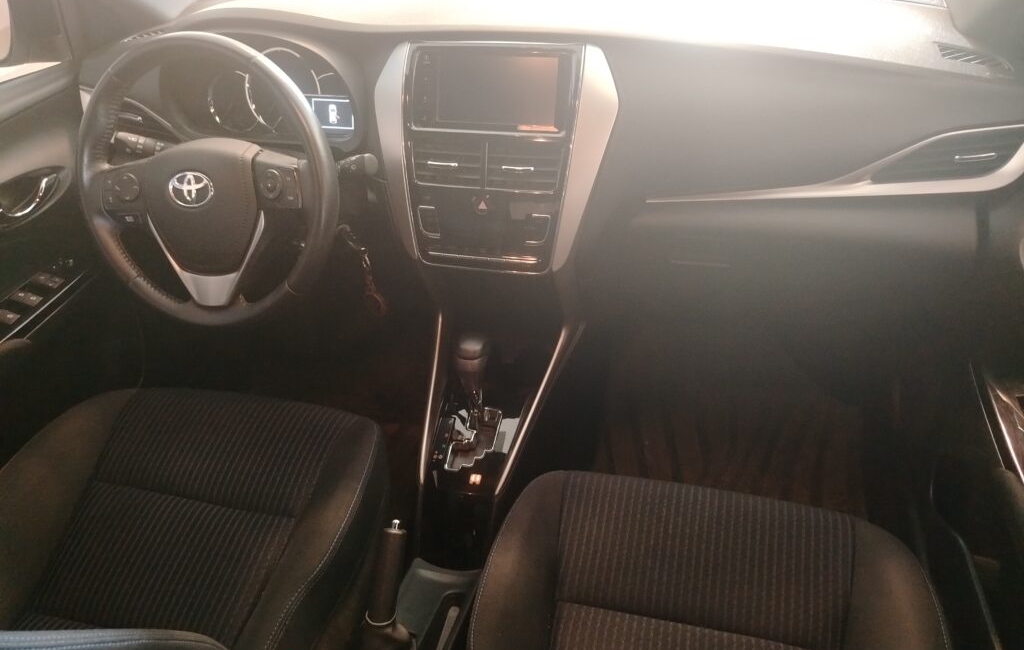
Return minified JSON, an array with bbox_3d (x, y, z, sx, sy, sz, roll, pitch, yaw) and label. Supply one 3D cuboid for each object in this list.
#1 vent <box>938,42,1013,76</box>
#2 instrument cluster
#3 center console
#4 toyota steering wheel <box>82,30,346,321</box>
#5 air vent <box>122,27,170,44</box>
[{"bbox_3d":[0.574,-0.327,0.878,0.090,0.020,0.042,16,42,4],"label":"vent"},{"bbox_3d":[-0.361,-0.342,1.036,0.305,0.150,0.070,6,16,11],"label":"instrument cluster"},{"bbox_3d":[-0.029,-0.225,0.963,0.236,0.292,0.065,6,13,11],"label":"center console"},{"bbox_3d":[-0.395,-0.188,0.946,0.370,0.370,0.100,6,16,11],"label":"toyota steering wheel"},{"bbox_3d":[-0.587,-0.443,1.112,0.090,0.020,0.042,-5,38,18],"label":"air vent"}]

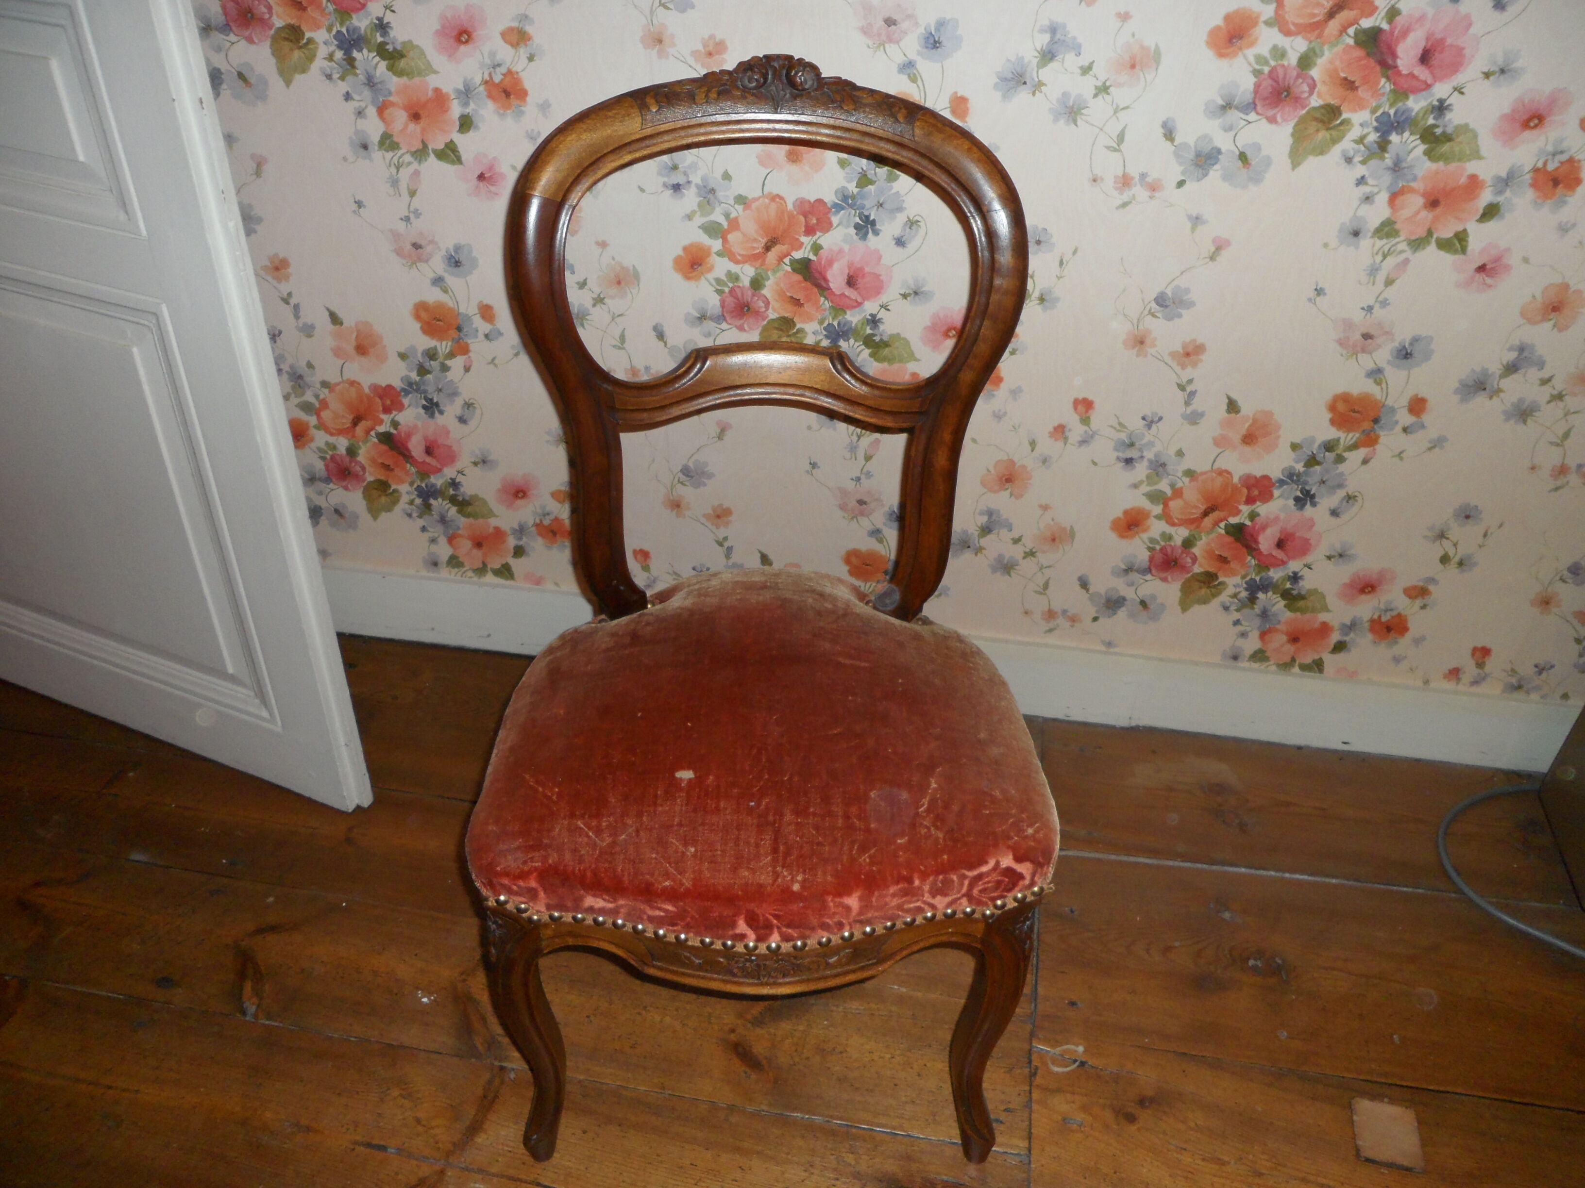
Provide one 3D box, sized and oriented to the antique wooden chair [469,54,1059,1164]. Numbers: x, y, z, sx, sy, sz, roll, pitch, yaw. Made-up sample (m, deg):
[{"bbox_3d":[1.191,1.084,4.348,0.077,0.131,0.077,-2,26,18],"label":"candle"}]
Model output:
[{"bbox_3d":[-0.021,0.065,1.040,0.456,0.870,0.525,1,35,-1],"label":"antique wooden chair"}]

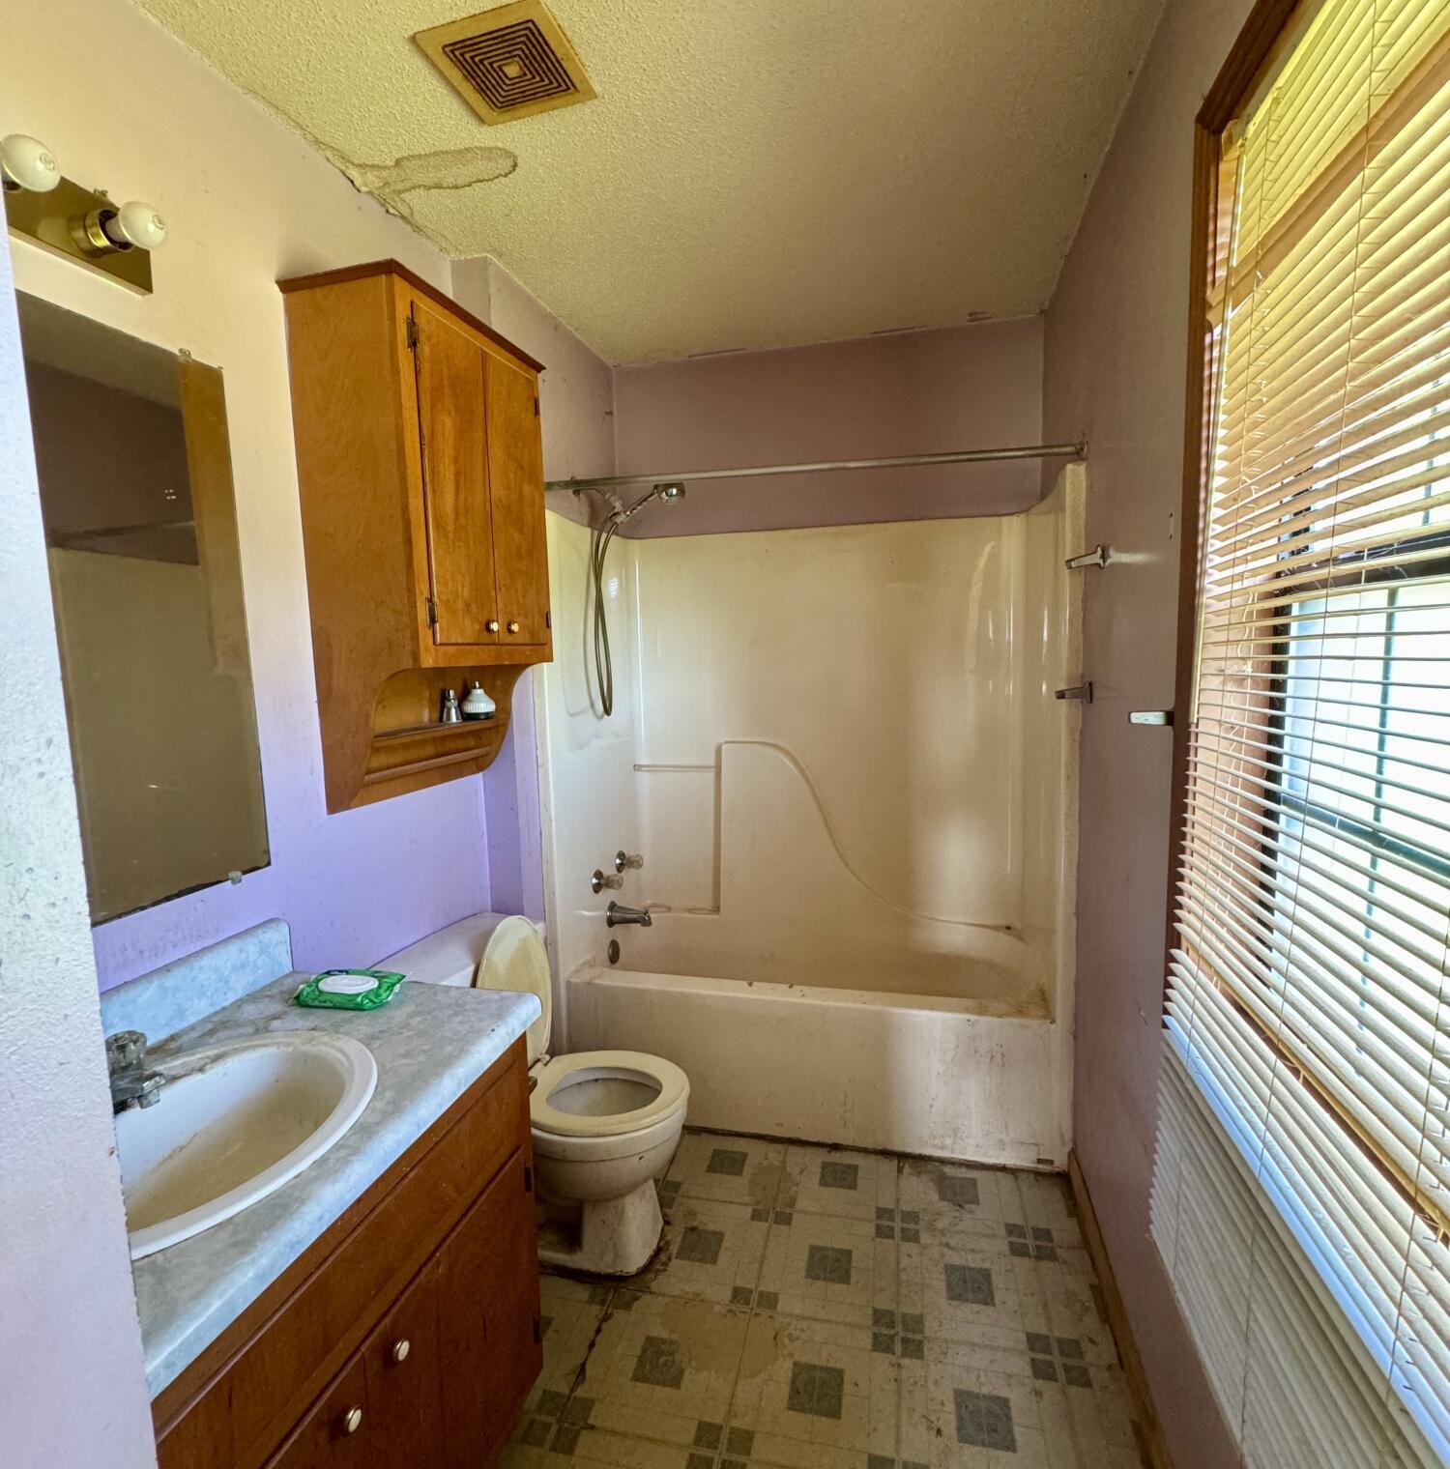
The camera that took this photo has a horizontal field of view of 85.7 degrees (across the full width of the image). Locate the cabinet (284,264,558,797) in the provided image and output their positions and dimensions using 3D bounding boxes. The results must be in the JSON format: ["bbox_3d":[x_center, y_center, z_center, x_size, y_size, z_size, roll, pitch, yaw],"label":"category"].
[{"bbox_3d":[-0.659,-0.399,1.836,0.264,1.062,0.596,0,7,14],"label":"cabinet"}]

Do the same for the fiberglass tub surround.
[{"bbox_3d":[0.269,0.222,2.503,1.478,1.829,0.721,0,7,14],"label":"fiberglass tub surround"}]

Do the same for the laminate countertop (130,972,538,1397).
[{"bbox_3d":[-0.707,0.545,1.061,0.551,0.054,0.882,0,7,14],"label":"laminate countertop"}]

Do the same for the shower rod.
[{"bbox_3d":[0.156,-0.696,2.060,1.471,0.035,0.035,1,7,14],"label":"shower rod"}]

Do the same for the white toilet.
[{"bbox_3d":[-0.417,0.846,1.893,0.682,0.767,0.511,0,7,14],"label":"white toilet"}]

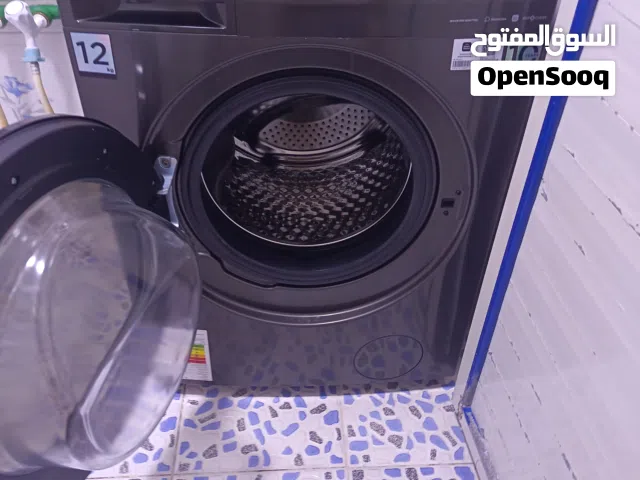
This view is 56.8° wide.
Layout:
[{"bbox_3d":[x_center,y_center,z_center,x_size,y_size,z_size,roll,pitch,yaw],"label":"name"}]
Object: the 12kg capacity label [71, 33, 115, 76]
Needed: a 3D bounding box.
[{"bbox_3d":[-0.283,-0.233,0.741,0.047,0.051,0.005,1,38,-2],"label":"12kg capacity label"}]

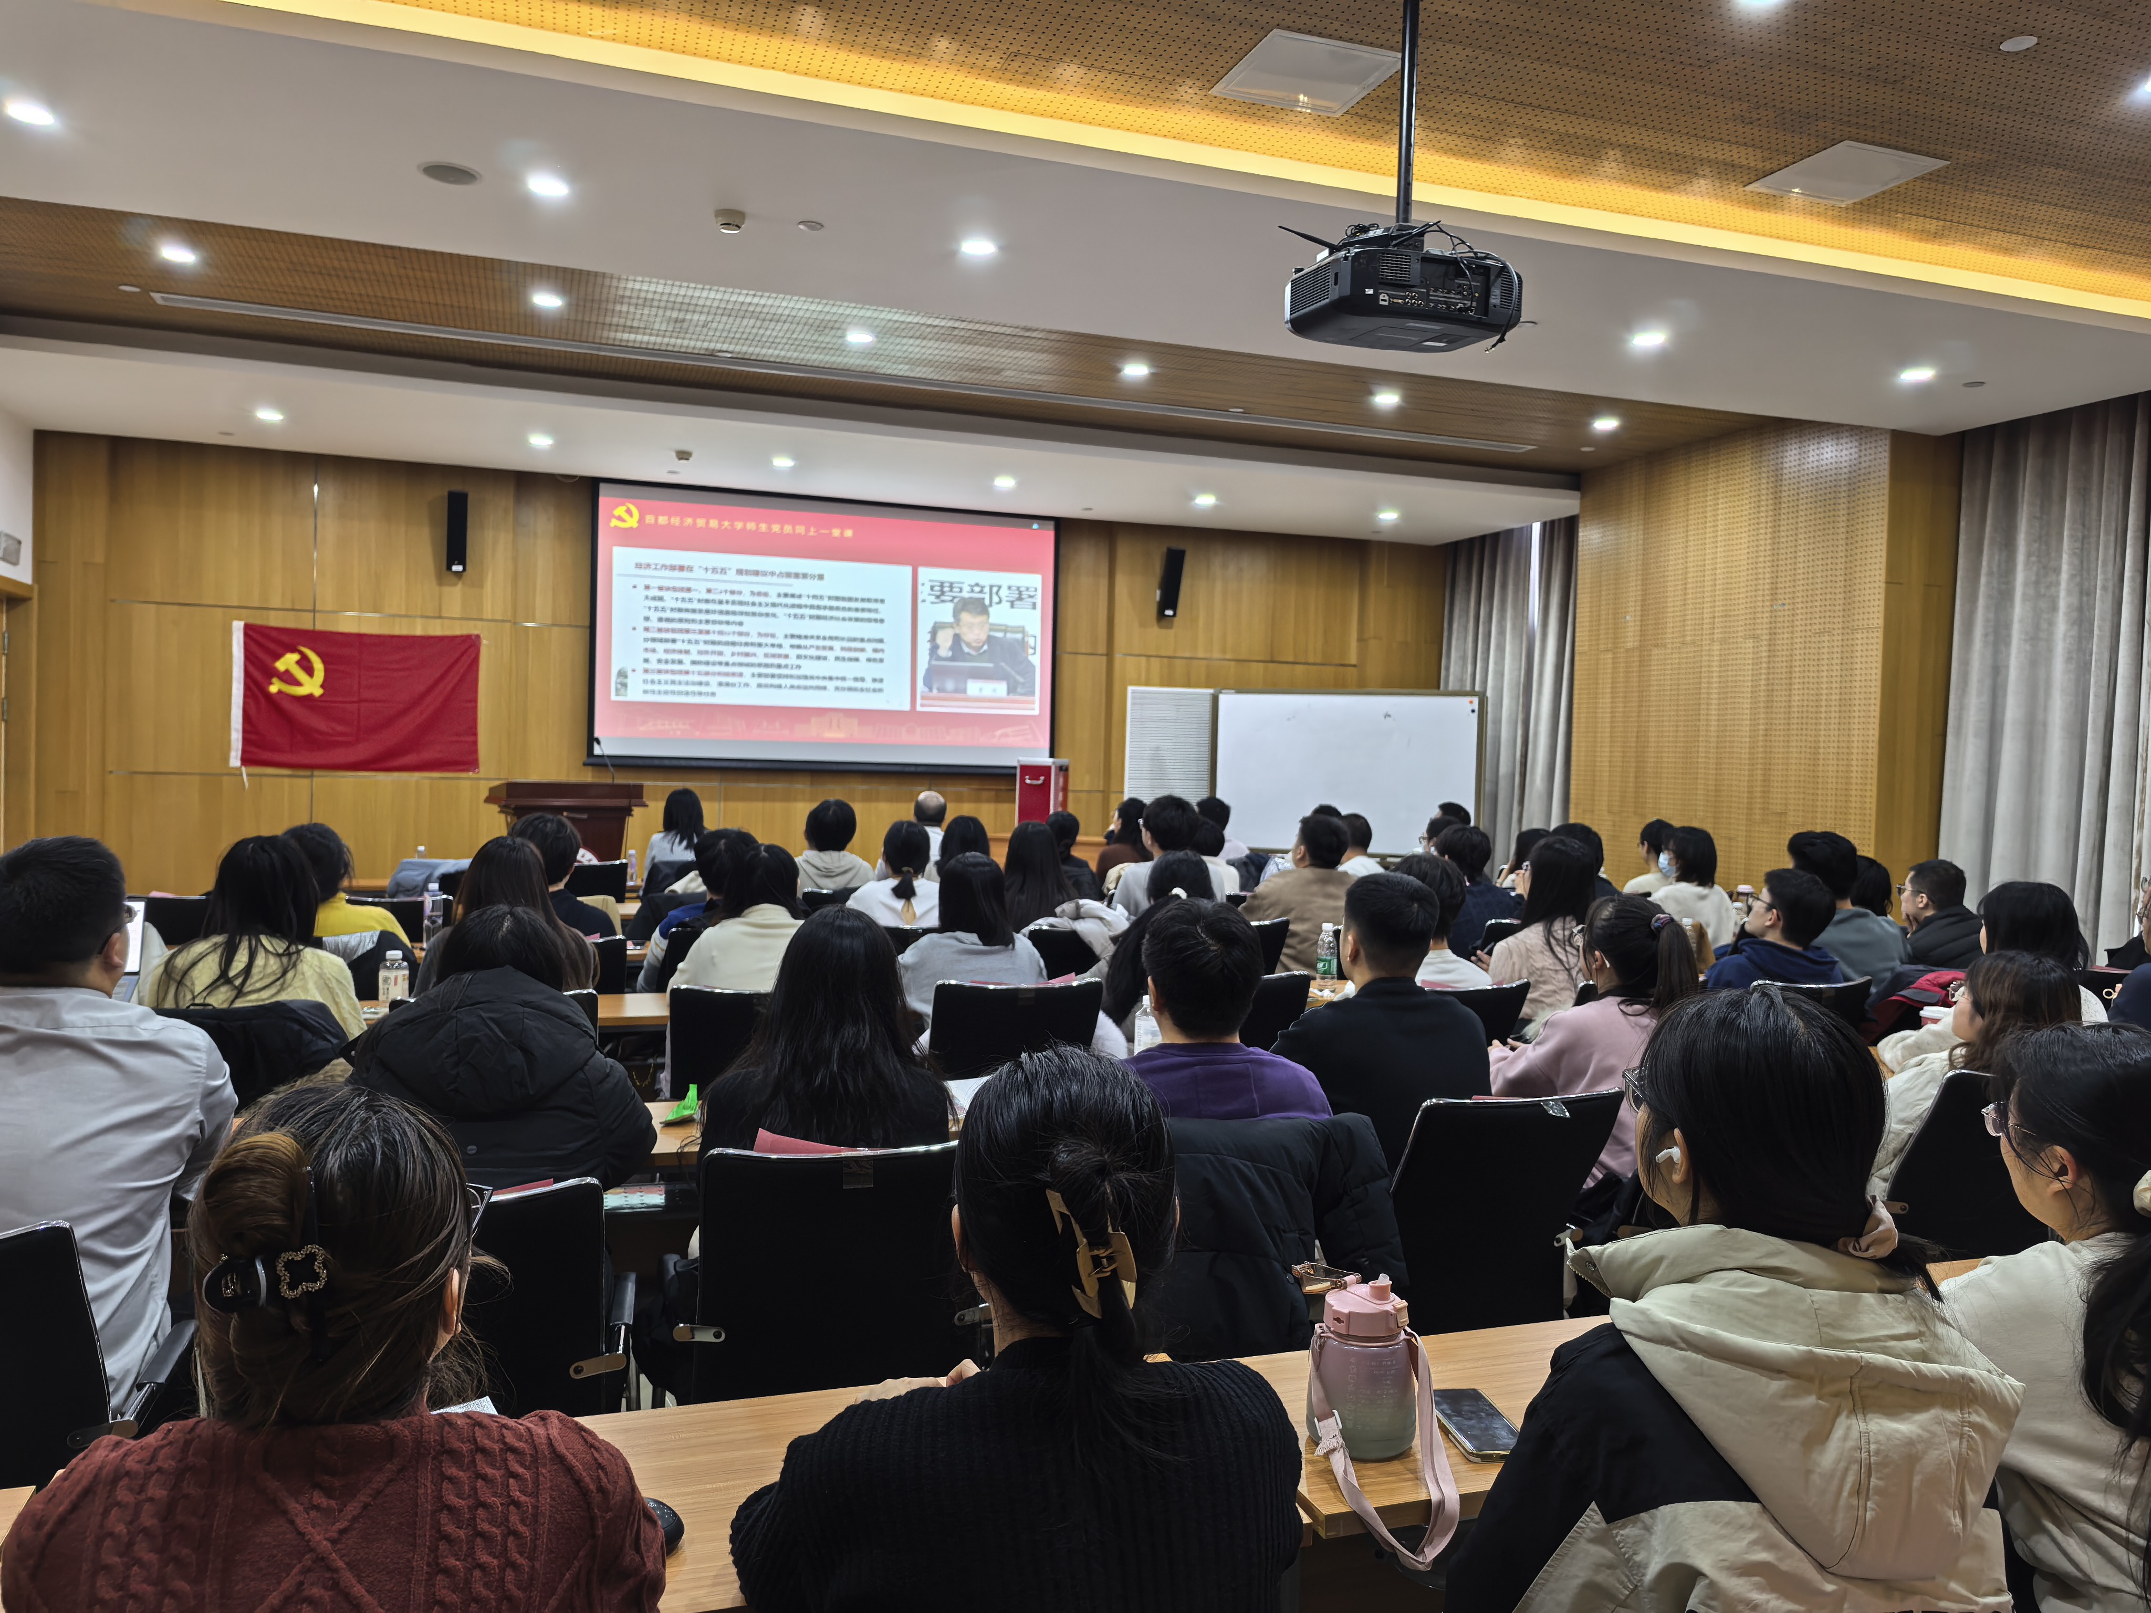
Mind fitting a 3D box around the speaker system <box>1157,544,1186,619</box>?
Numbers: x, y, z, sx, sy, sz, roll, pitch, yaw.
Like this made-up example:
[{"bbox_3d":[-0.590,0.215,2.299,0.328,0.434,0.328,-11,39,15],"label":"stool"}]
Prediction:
[{"bbox_3d":[0.977,-2.280,15.213,0.165,0.700,0.160,1,19,-18],"label":"speaker system"}]

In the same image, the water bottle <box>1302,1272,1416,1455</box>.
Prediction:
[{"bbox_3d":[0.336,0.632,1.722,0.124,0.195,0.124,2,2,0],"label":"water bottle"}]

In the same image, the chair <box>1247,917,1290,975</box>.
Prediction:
[{"bbox_3d":[0.517,0.867,5.653,0.570,0.920,0.610,1,2,-19],"label":"chair"}]

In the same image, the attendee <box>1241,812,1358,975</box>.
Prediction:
[{"bbox_3d":[0.878,0.686,6.023,0.500,1.322,0.740,1,2,-18],"label":"attendee"}]

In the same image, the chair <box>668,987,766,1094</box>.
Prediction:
[{"bbox_3d":[-0.820,0.896,3.917,0.570,0.920,0.610,1,2,-14],"label":"chair"}]

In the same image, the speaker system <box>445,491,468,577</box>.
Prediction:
[{"bbox_3d":[-4.144,-1.843,10.007,0.145,0.540,0.170,1,11,-19],"label":"speaker system"}]

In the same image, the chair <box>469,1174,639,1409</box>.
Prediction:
[{"bbox_3d":[-0.989,0.958,2.207,0.570,0.920,0.610,1,2,-25],"label":"chair"}]

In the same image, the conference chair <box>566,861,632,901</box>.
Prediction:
[{"bbox_3d":[-2.489,0.715,7.357,0.570,0.920,0.610,1,2,-21],"label":"conference chair"}]

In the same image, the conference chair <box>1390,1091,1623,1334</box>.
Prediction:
[{"bbox_3d":[0.776,0.997,3.151,0.570,0.900,0.580,1,2,-21],"label":"conference chair"}]

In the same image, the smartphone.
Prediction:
[{"bbox_3d":[0.463,0.715,1.726,0.073,0.010,0.162,1,2,-8],"label":"smartphone"}]

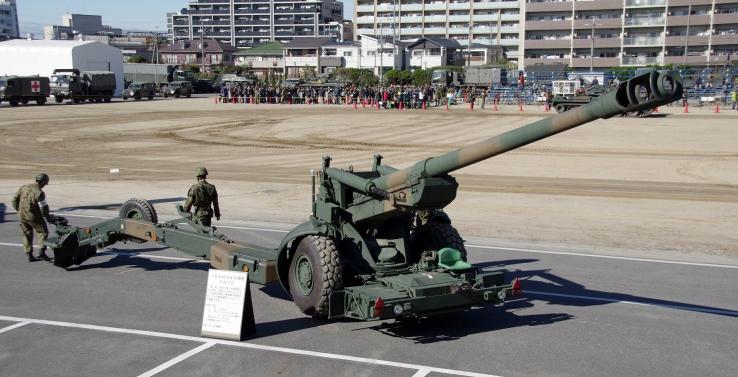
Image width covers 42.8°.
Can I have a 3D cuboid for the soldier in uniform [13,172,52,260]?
[{"bbox_3d":[-6.731,0.580,18.849,0.650,1.730,0.550,7,10,42],"label":"soldier in uniform"}]

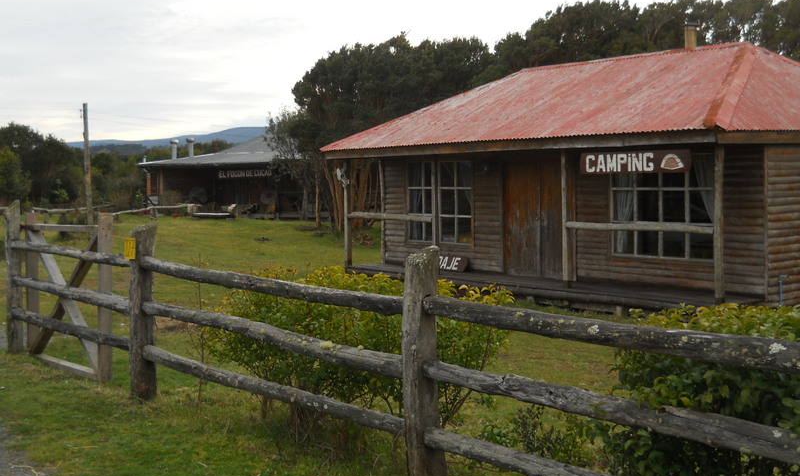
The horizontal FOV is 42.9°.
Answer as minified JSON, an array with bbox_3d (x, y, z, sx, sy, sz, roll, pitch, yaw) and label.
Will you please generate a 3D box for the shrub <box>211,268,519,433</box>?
[{"bbox_3d":[-0.267,0.752,7.050,2.000,1.070,1.200,0,4,9],"label":"shrub"}]

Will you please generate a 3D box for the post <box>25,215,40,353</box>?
[{"bbox_3d":[-3.307,0.391,9.150,0.090,1.240,0.075,-4,5,-44],"label":"post"}]

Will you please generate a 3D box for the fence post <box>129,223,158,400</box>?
[{"bbox_3d":[-1.841,0.528,7.300,0.140,1.270,0.140,-4,5,-44],"label":"fence post"}]

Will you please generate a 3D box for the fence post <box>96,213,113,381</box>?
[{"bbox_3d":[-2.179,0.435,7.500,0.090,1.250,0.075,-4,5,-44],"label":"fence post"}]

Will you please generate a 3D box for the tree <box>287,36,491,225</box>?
[{"bbox_3d":[-0.229,-3.216,31.000,5.900,5.800,5.000,-1,4,0],"label":"tree"}]

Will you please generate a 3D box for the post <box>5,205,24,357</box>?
[{"bbox_3d":[-3.445,0.353,9.100,0.130,1.330,0.130,-4,5,-44],"label":"post"}]

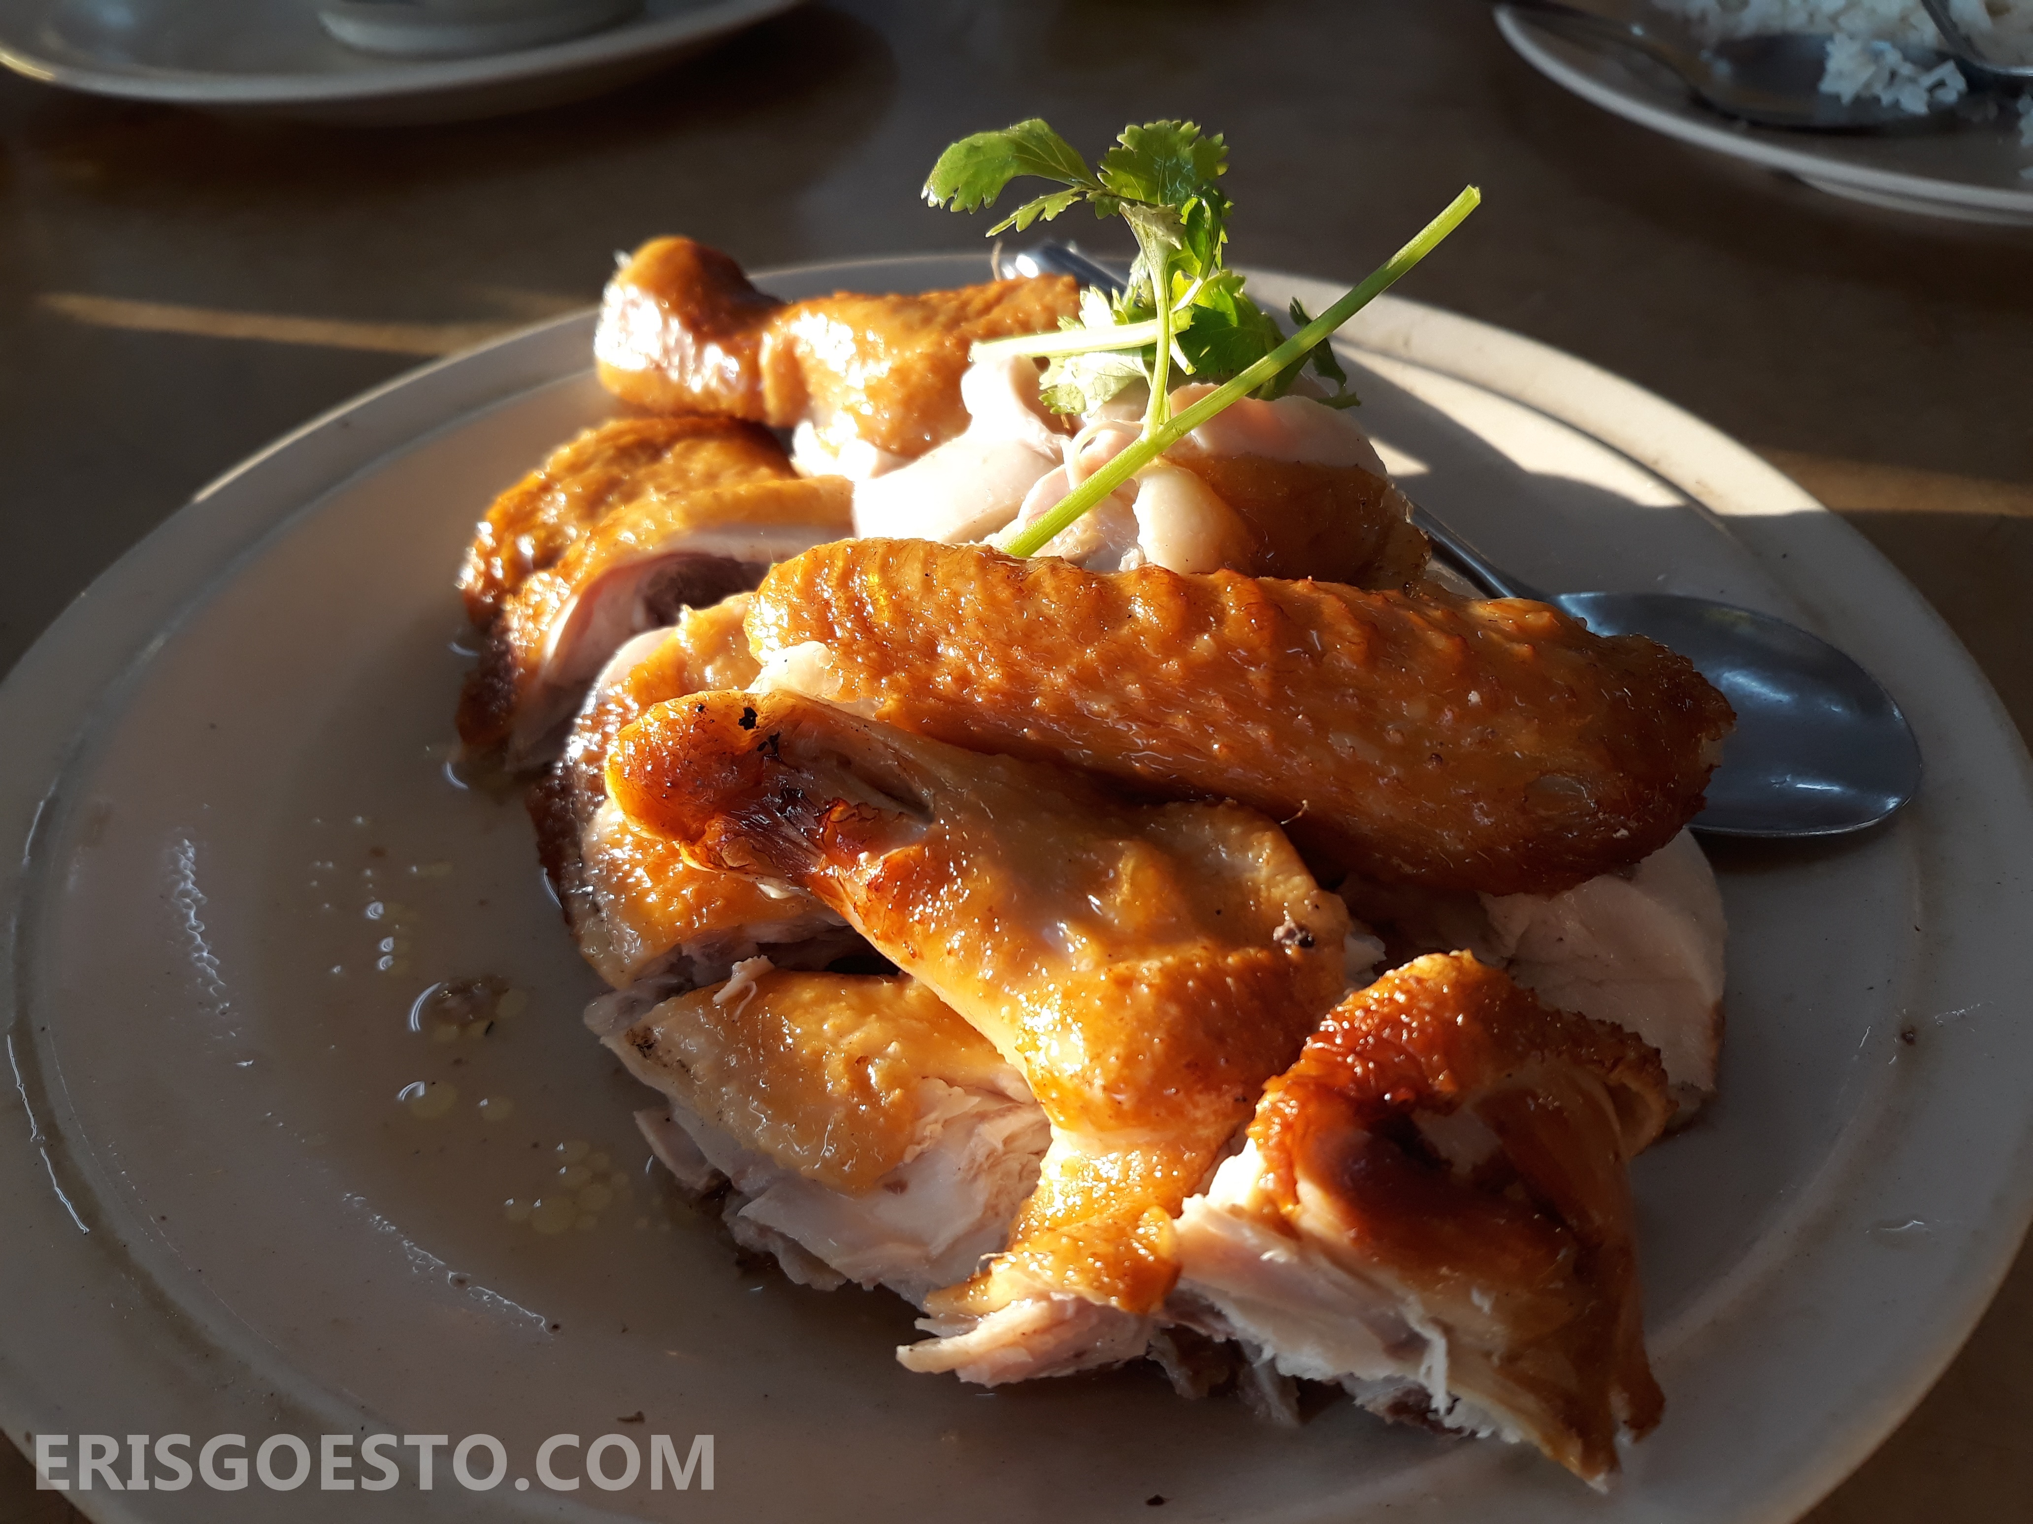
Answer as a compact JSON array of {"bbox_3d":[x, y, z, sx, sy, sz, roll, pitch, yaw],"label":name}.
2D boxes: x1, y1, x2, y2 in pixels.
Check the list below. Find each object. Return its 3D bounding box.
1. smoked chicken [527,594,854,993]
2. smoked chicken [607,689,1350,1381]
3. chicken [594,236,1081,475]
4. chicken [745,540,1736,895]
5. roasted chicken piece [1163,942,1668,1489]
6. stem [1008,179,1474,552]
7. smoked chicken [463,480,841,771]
[{"bbox_3d":[-0.038,0.003,0.198,0.046,0.037,0.042,-17,44,-6],"label":"smoked chicken"},{"bbox_3d":[-0.004,0.025,0.159,0.073,0.048,0.052,24,47,25],"label":"smoked chicken"},{"bbox_3d":[-0.030,-0.068,0.266,0.083,0.035,0.038,3,42,9],"label":"chicken"},{"bbox_3d":[0.024,-0.006,0.179,0.113,0.027,0.034,9,42,1],"label":"chicken"},{"bbox_3d":[0.036,0.041,0.145,0.043,0.043,0.037,16,44,18],"label":"roasted chicken piece"},{"bbox_3d":[0.032,-0.053,0.211,0.090,0.004,0.004,-40,41,-16],"label":"stem"},{"bbox_3d":[-0.048,-0.019,0.214,0.057,0.035,0.026,-13,43,-12],"label":"smoked chicken"}]

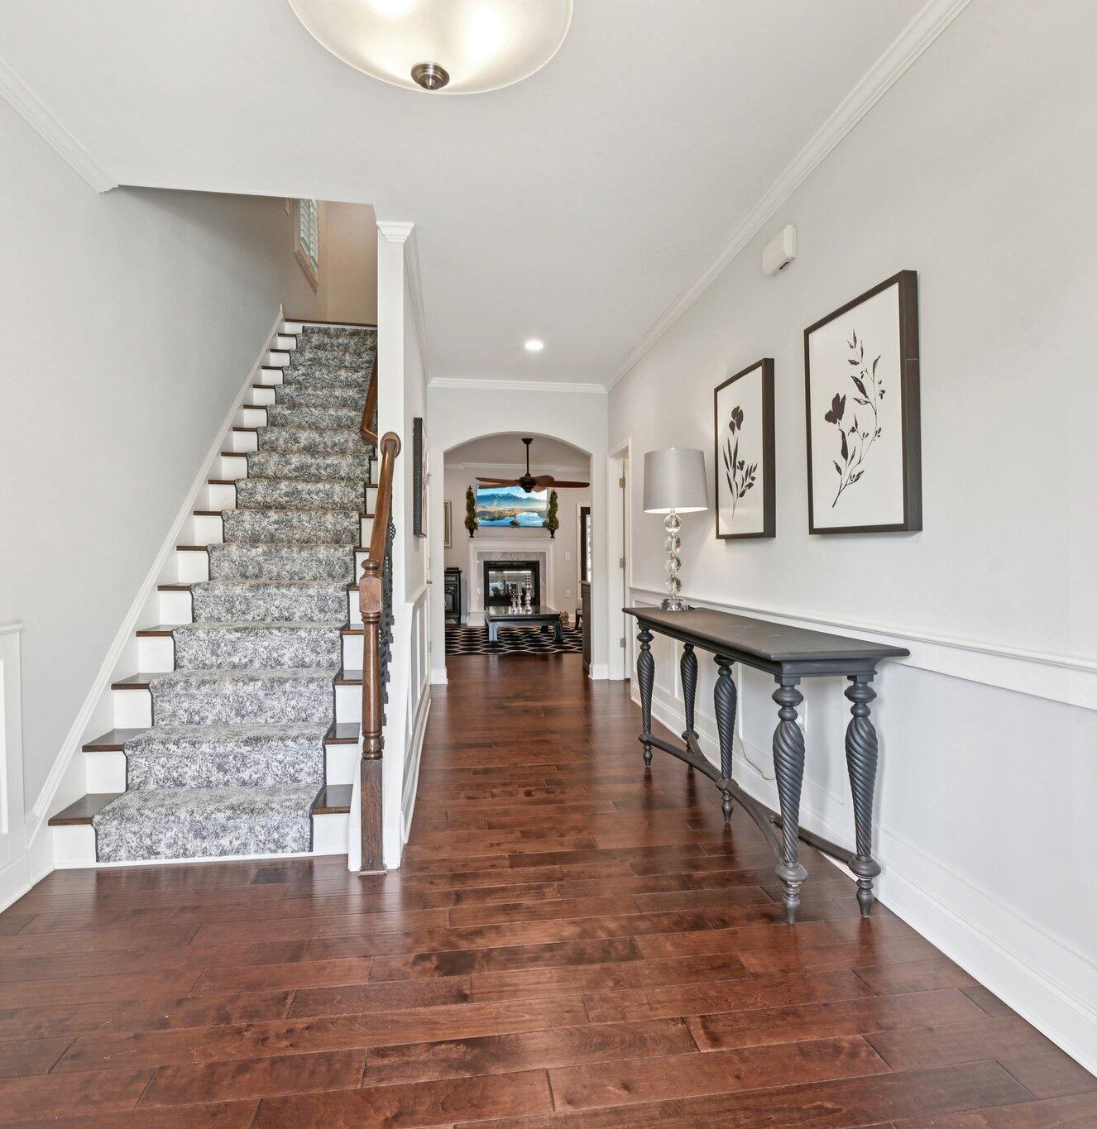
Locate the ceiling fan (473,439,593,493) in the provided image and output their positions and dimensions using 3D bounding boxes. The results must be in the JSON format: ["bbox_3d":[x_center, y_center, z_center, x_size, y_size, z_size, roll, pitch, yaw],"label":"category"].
[{"bbox_3d":[-0.206,-1.306,8.742,1.542,0.716,1.542,0,1,-8],"label":"ceiling fan"}]

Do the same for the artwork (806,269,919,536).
[{"bbox_3d":[1.093,-0.517,2.332,0.050,0.817,0.585,0,1,-8],"label":"artwork"}]

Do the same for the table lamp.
[{"bbox_3d":[0.690,-0.192,3.633,0.373,0.892,0.373,0,1,-8],"label":"table lamp"}]

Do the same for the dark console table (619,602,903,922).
[{"bbox_3d":[0.777,0.695,2.869,0.479,0.862,1.724,0,1,-8],"label":"dark console table"}]

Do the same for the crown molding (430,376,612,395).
[{"bbox_3d":[-0.258,-1.626,5.979,1.633,0.086,0.071,0,1,-8],"label":"crown molding"}]

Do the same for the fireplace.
[{"bbox_3d":[-0.620,0.467,11.154,0.937,1.008,0.353,0,1,-8],"label":"fireplace"}]

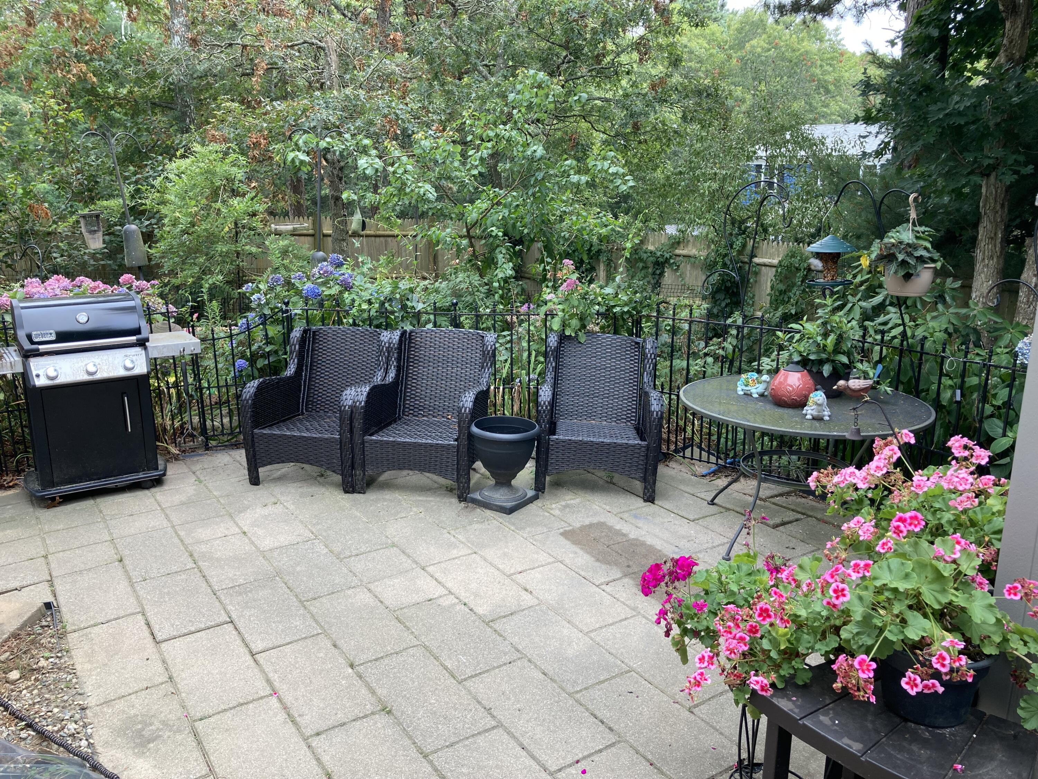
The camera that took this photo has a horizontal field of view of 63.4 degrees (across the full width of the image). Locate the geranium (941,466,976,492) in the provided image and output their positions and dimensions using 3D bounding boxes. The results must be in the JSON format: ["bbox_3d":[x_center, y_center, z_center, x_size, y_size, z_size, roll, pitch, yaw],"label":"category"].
[{"bbox_3d":[1.450,0.296,2.770,0.114,0.086,0.090,8,17,28],"label":"geranium"}]

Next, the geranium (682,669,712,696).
[{"bbox_3d":[0.514,0.845,2.420,0.086,0.080,0.070,3,15,13],"label":"geranium"}]

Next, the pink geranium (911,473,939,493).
[{"bbox_3d":[1.313,0.303,2.720,0.088,0.055,0.062,8,16,26],"label":"pink geranium"}]

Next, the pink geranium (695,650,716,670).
[{"bbox_3d":[0.521,0.753,2.340,0.056,0.047,0.045,4,15,14],"label":"pink geranium"}]

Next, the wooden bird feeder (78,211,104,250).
[{"bbox_3d":[-3.461,-1.284,6.800,0.190,0.310,0.130,-11,19,-38],"label":"wooden bird feeder"}]

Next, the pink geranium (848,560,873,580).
[{"bbox_3d":[0.931,0.491,2.290,0.068,0.056,0.045,6,16,23],"label":"pink geranium"}]

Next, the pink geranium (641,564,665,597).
[{"bbox_3d":[0.386,0.547,2.420,0.072,0.083,0.068,3,15,10],"label":"pink geranium"}]

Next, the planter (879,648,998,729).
[{"bbox_3d":[1.119,0.766,2.274,0.288,0.200,0.288,8,17,28],"label":"planter"}]

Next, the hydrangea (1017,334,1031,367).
[{"bbox_3d":[2.562,-0.195,4.200,0.165,0.158,0.165,9,17,31],"label":"hydrangea"}]

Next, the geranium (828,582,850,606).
[{"bbox_3d":[0.847,0.540,2.220,0.058,0.061,0.040,6,16,22],"label":"geranium"}]

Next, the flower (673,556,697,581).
[{"bbox_3d":[0.482,0.520,2.440,0.069,0.063,0.062,3,15,12],"label":"flower"}]

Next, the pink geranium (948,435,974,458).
[{"bbox_3d":[1.475,0.191,2.800,0.086,0.076,0.075,8,17,28],"label":"pink geranium"}]

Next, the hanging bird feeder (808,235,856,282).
[{"bbox_3d":[1.757,-0.727,4.720,0.275,0.275,0.275,6,16,20],"label":"hanging bird feeder"}]

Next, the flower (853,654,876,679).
[{"bbox_3d":[0.877,0.702,2.130,0.058,0.060,0.040,7,16,24],"label":"flower"}]

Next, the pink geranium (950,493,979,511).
[{"bbox_3d":[1.460,0.368,2.750,0.090,0.048,0.065,9,17,29],"label":"pink geranium"}]

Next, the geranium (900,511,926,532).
[{"bbox_3d":[1.083,0.362,2.310,0.071,0.058,0.050,7,16,26],"label":"geranium"}]

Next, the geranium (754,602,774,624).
[{"bbox_3d":[0.667,0.607,2.280,0.053,0.049,0.040,5,15,17],"label":"geranium"}]

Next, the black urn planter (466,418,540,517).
[{"bbox_3d":[-0.085,0.429,4.849,0.405,0.455,0.405,11,18,36],"label":"black urn planter"}]

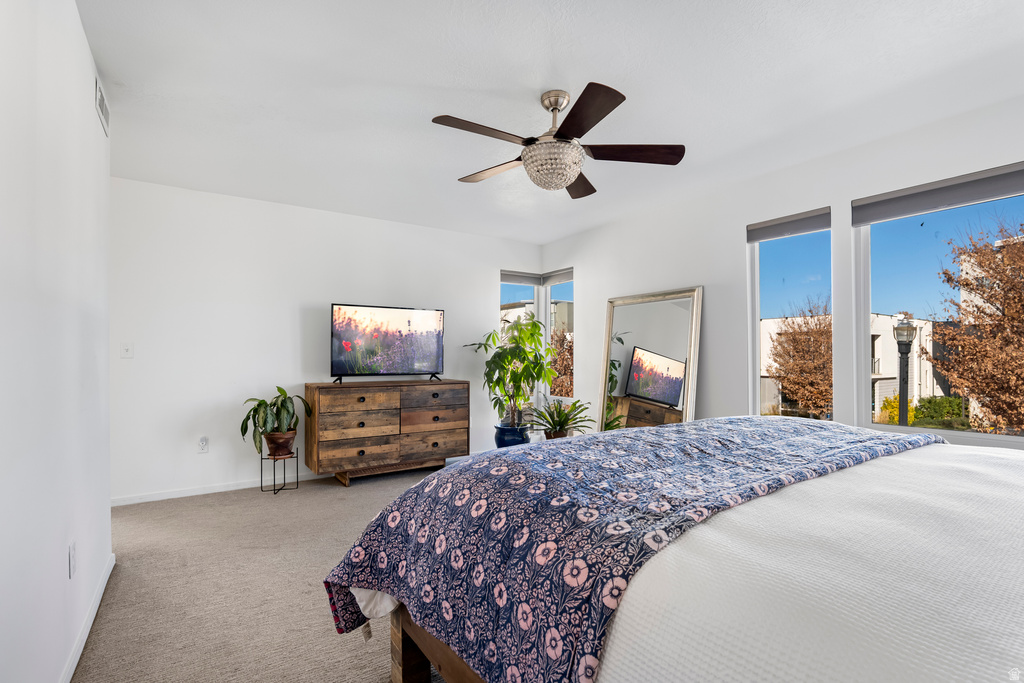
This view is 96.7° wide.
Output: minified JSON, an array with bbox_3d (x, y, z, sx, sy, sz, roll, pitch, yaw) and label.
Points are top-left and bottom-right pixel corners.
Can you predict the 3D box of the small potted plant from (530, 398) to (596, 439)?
[{"bbox_3d":[0.540,0.921,4.783,0.655,0.641,0.620,0,-1,6],"label":"small potted plant"}]

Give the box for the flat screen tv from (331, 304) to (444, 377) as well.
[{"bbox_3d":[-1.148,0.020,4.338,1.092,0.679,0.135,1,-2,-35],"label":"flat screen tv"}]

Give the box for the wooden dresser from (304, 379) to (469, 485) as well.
[{"bbox_3d":[-1.119,0.813,4.251,1.397,0.837,0.461,1,-2,-35],"label":"wooden dresser"}]

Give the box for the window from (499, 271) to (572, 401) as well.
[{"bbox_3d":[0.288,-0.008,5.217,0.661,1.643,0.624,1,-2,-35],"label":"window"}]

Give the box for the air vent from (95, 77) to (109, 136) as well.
[{"bbox_3d":[-1.957,-1.116,2.164,0.026,0.146,0.406,1,-2,-35],"label":"air vent"}]

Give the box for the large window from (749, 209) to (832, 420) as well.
[{"bbox_3d":[2.017,-0.169,3.301,0.104,1.472,0.562,1,-2,-35],"label":"large window"}]

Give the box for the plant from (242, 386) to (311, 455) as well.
[{"bbox_3d":[-1.919,0.656,3.687,0.527,0.552,0.480,1,-2,-27],"label":"plant"}]

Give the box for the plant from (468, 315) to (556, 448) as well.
[{"bbox_3d":[-0.007,0.469,4.897,0.913,1.541,0.780,0,-1,0],"label":"plant"}]

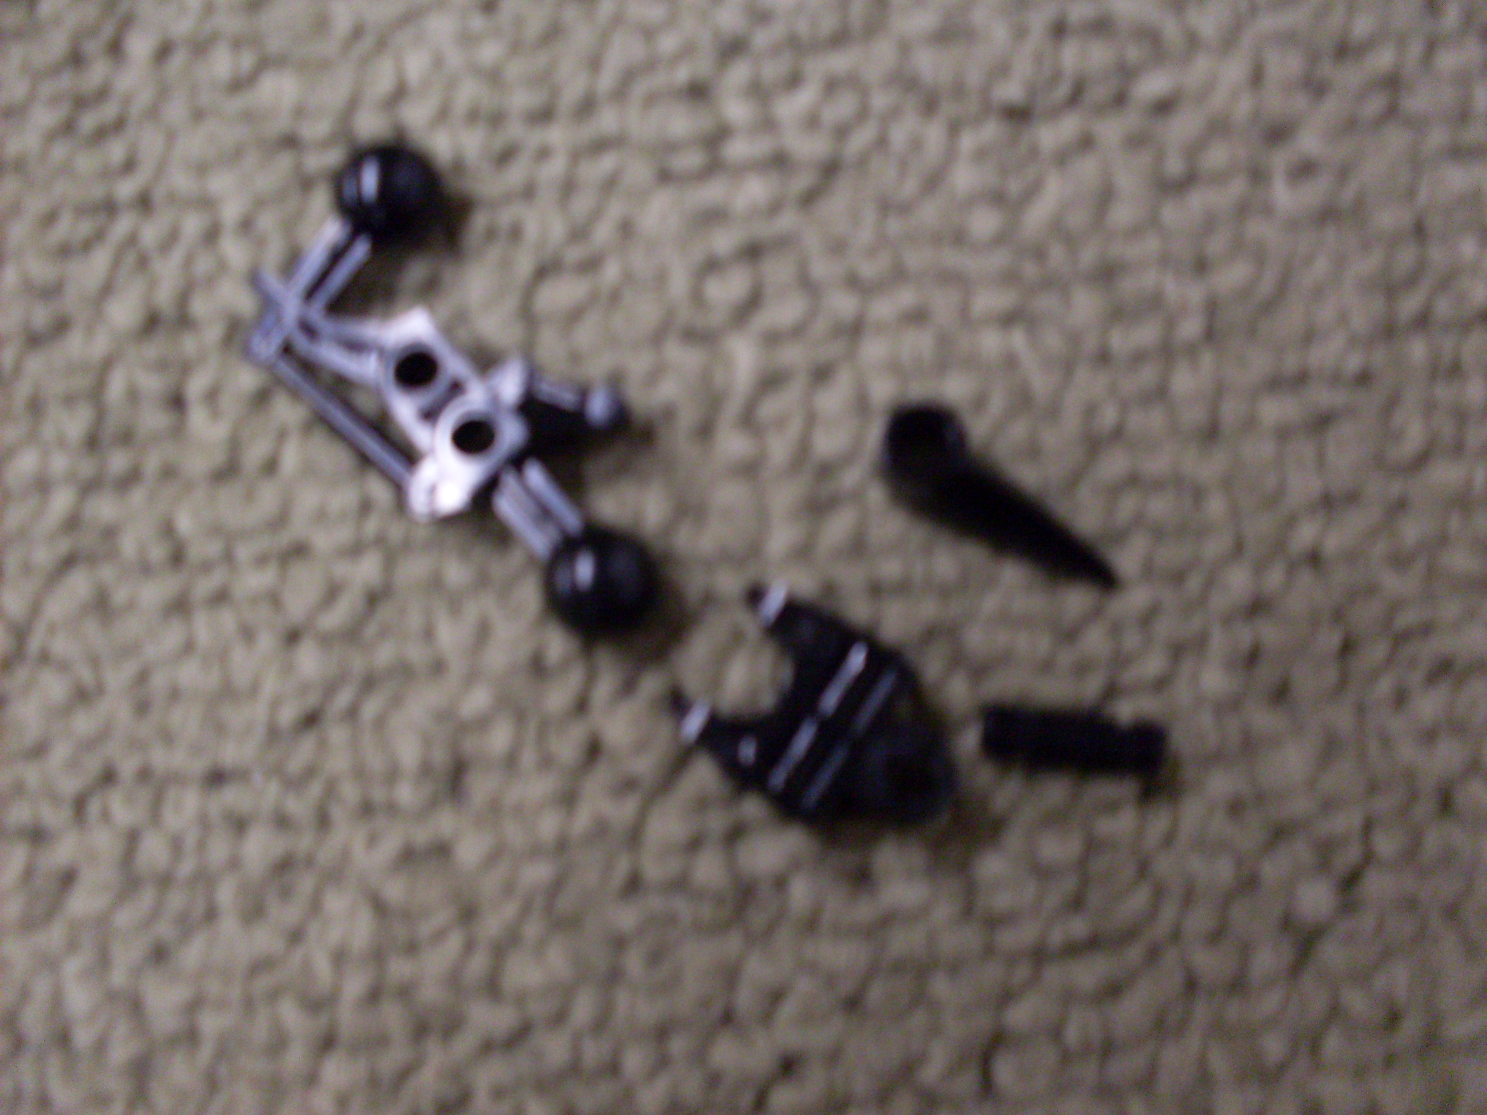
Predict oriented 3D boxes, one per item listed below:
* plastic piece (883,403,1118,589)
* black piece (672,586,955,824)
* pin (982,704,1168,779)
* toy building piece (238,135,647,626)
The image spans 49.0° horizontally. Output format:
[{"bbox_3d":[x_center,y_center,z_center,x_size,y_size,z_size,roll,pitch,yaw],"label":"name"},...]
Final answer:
[{"bbox_3d":[0.023,-0.004,0.146,0.025,0.010,0.008,37,84,5],"label":"plastic piece"},{"bbox_3d":[0.007,0.014,0.143,0.025,0.011,0.017,32,83,4],"label":"black piece"},{"bbox_3d":[0.030,0.016,0.146,0.016,0.005,0.005,6,82,1],"label":"pin"},{"bbox_3d":[-0.024,-0.015,0.146,0.024,0.013,0.050,-43,84,-5],"label":"toy building piece"}]

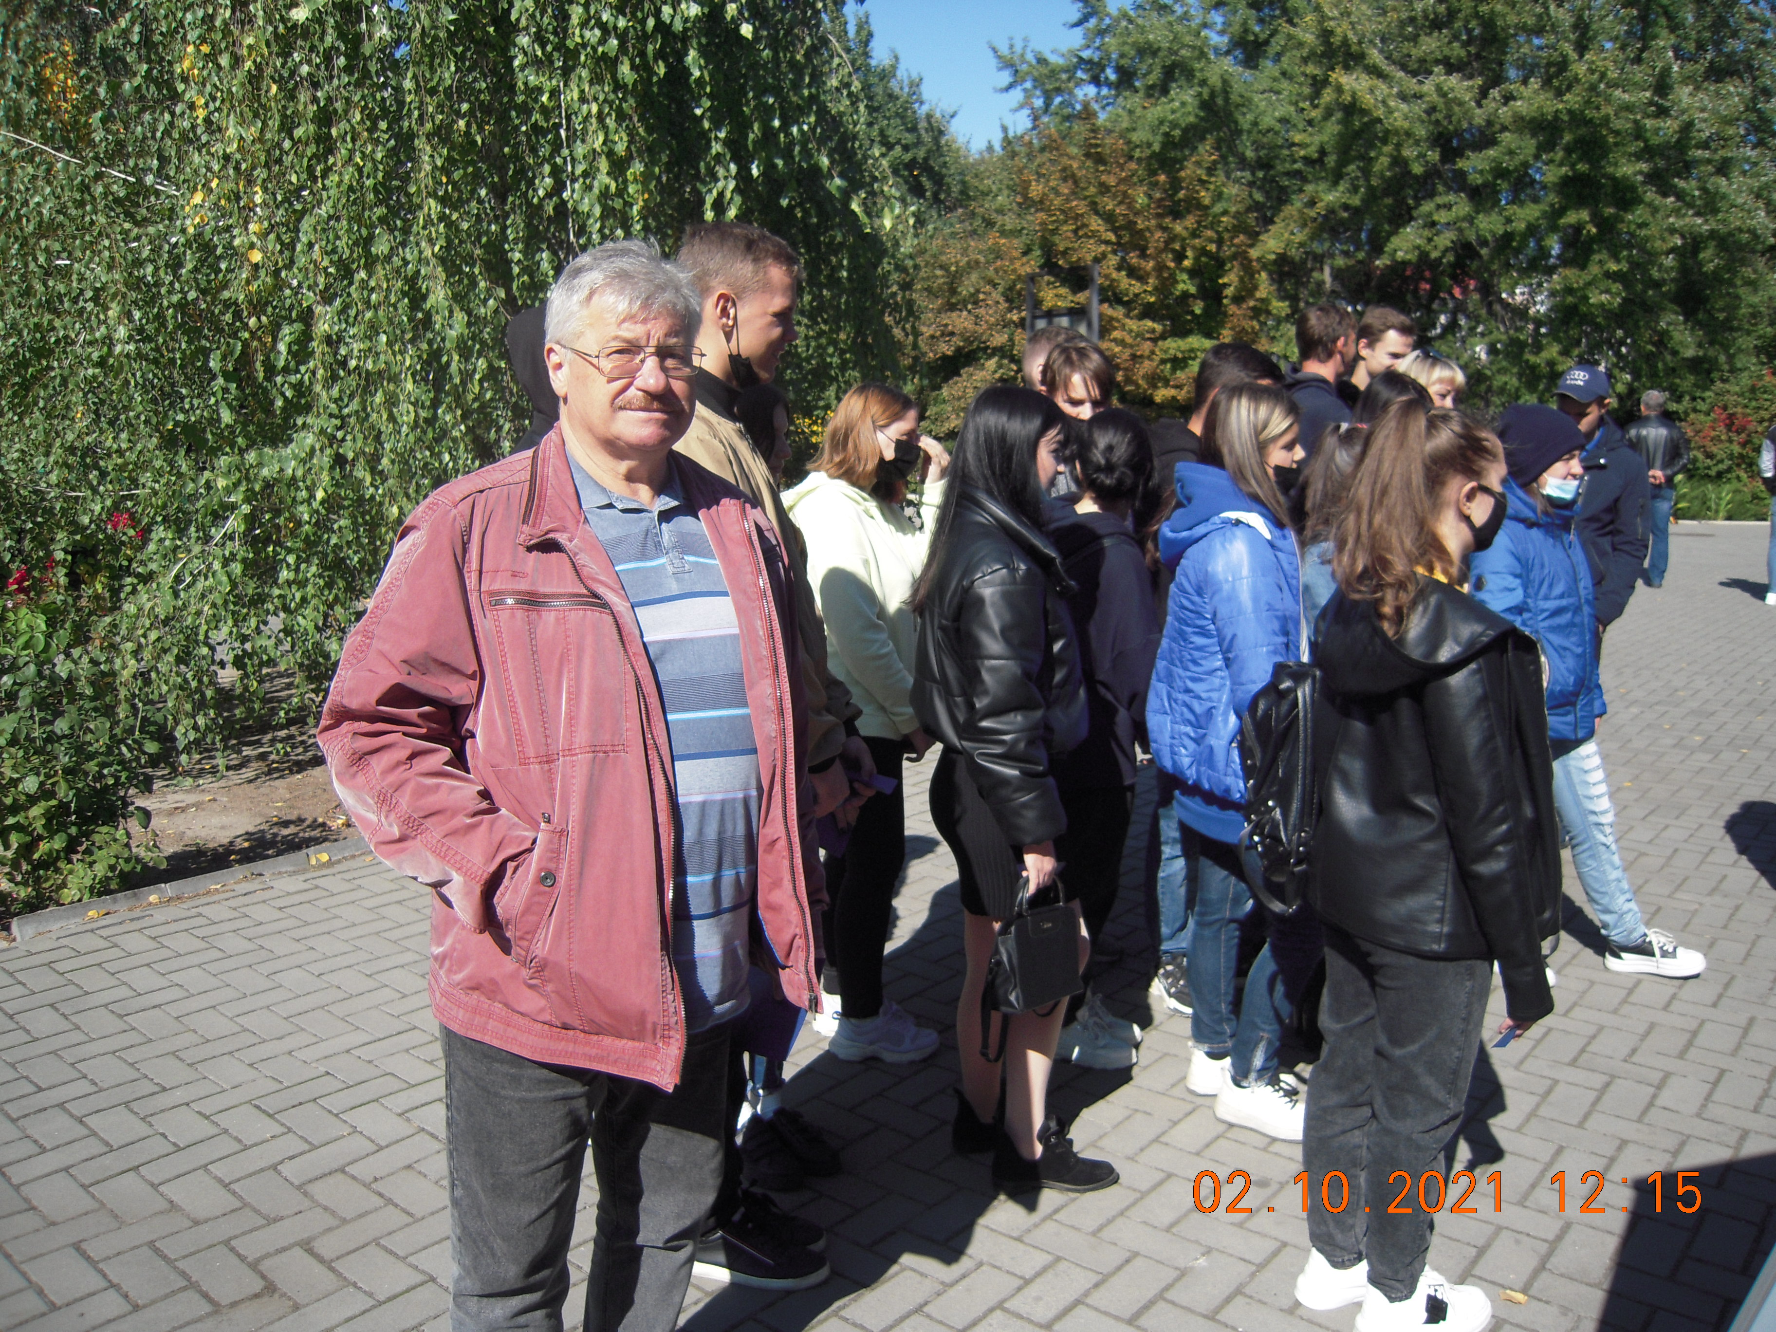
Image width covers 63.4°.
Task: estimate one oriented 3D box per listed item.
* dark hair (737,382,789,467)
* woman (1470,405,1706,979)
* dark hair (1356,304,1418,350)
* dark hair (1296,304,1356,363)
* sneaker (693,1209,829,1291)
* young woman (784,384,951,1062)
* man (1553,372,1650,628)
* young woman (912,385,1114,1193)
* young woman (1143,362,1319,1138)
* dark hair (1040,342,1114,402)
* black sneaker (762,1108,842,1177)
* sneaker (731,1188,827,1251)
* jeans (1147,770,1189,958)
[{"bbox_3d":[-0.306,-0.499,3.120,0.210,0.250,0.180,3,10,13],"label":"dark hair"},{"bbox_3d":[1.913,0.084,3.997,0.580,1.599,0.500,7,12,31],"label":"woman"},{"bbox_3d":[1.530,-1.027,4.420,0.165,0.160,0.190,-7,12,-36],"label":"dark hair"},{"bbox_3d":[1.351,-1.022,4.420,0.195,0.190,0.165,-3,10,-16],"label":"dark hair"},{"bbox_3d":[-0.249,1.066,2.674,0.295,0.112,0.110,2,10,8],"label":"sneaker"},{"bbox_3d":[-0.053,0.136,3.542,0.420,1.633,0.460,0,10,-2],"label":"young woman"},{"bbox_3d":[2.513,-0.202,5.195,0.380,1.742,0.520,-6,12,-32],"label":"man"},{"bbox_3d":[0.261,0.260,2.911,0.400,1.640,0.460,0,10,-3],"label":"young woman"},{"bbox_3d":[0.785,0.215,3.158,0.410,1.650,0.460,2,10,9],"label":"young woman"},{"bbox_3d":[0.497,-0.748,3.776,0.200,0.210,0.230,-3,11,-16],"label":"dark hair"},{"bbox_3d":[-0.190,1.004,3.115,0.100,0.100,0.265,-8,13,-39],"label":"black sneaker"},{"bbox_3d":[-0.257,1.046,2.783,0.295,0.112,0.110,2,10,7],"label":"sneaker"},{"bbox_3d":[0.862,0.381,3.849,0.270,0.900,0.360,2,10,12],"label":"jeans"}]

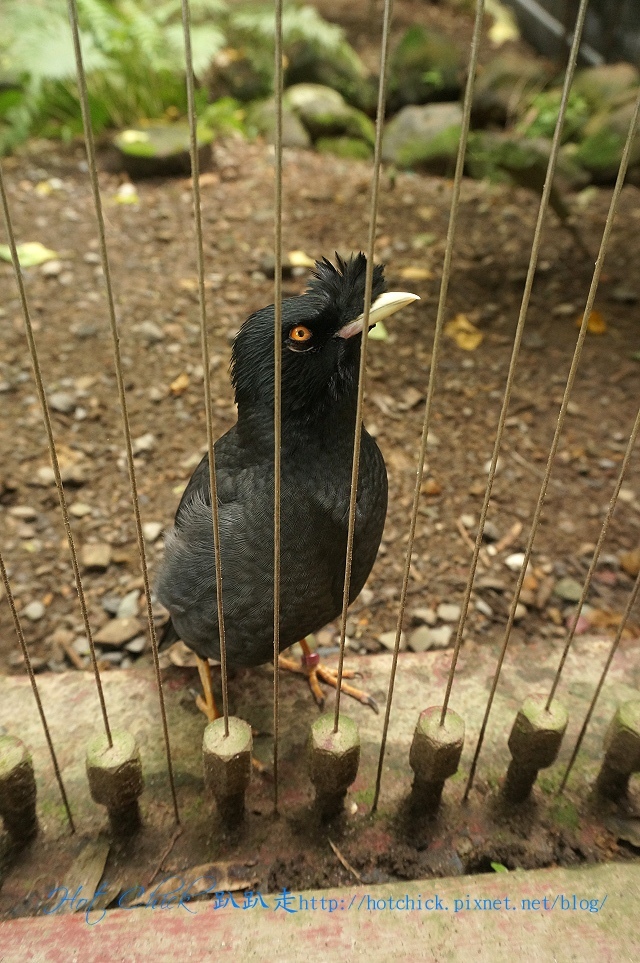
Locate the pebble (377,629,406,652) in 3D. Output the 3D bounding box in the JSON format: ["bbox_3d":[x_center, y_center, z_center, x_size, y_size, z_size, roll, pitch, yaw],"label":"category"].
[{"bbox_3d":[0.040,0.088,0.394,0.015,0.009,0.010,2,33,0],"label":"pebble"}]

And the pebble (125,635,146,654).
[{"bbox_3d":[-0.099,0.087,0.386,0.011,0.006,0.008,-15,37,-25],"label":"pebble"}]

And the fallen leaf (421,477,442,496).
[{"bbox_3d":[0.083,0.004,0.539,0.015,0.007,0.012,2,33,0],"label":"fallen leaf"}]

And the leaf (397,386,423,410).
[{"bbox_3d":[0.083,-0.076,0.657,0.022,0.011,0.024,2,33,0],"label":"leaf"}]

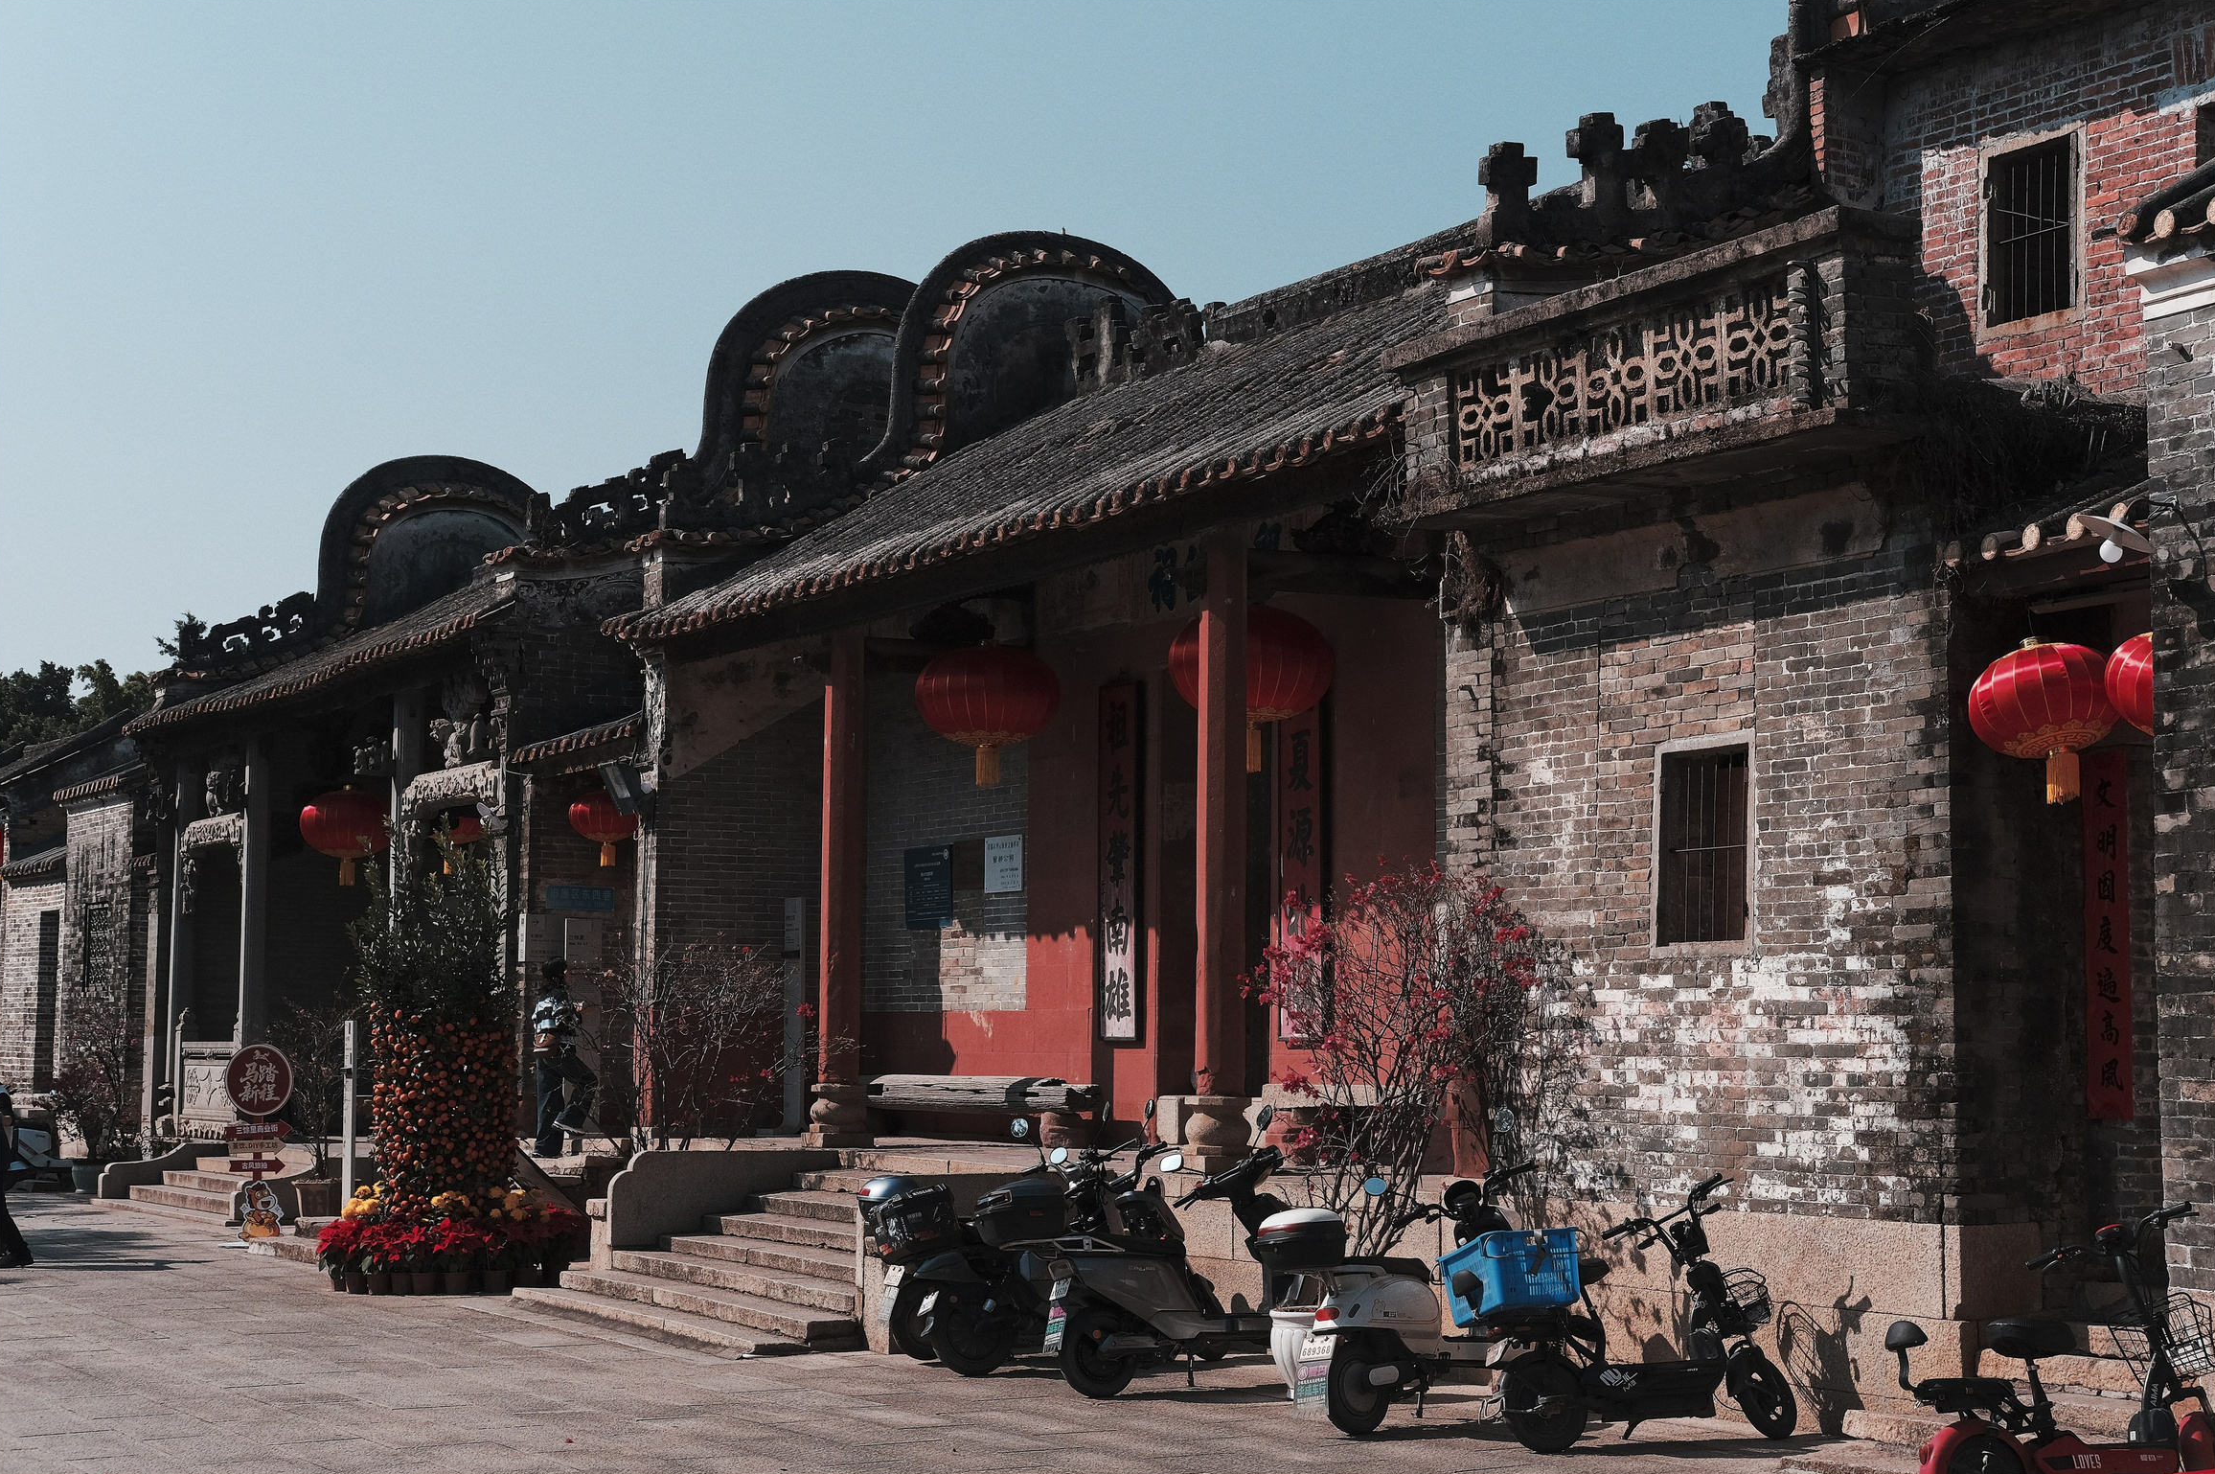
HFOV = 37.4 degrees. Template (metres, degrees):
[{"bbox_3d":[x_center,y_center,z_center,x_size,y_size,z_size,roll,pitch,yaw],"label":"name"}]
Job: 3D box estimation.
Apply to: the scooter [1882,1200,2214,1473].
[{"bbox_3d":[3.549,2.252,11.931,1.540,1.080,0.620,3,-6,-23],"label":"scooter"}]

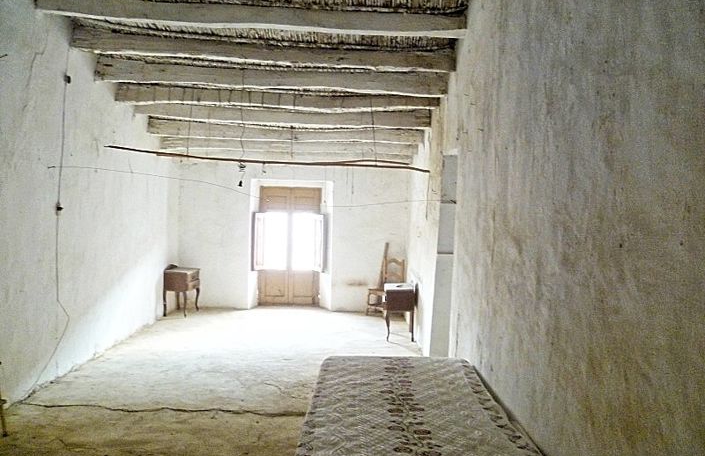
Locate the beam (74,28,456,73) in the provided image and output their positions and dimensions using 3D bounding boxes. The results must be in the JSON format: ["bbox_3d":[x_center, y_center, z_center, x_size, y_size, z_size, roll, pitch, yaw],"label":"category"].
[{"bbox_3d":[-0.822,-1.684,5.490,3.630,0.180,0.160,1,1,-2],"label":"beam"}]

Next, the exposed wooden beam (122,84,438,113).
[{"bbox_3d":[-0.843,-1.507,6.673,3.721,0.180,0.160,1,1,-2],"label":"exposed wooden beam"}]

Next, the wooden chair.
[{"bbox_3d":[0.545,0.969,9.226,0.420,0.910,0.430,2,1,38],"label":"wooden chair"}]

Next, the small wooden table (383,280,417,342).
[{"bbox_3d":[0.628,1.077,7.466,0.420,0.730,0.540,1,1,0],"label":"small wooden table"}]

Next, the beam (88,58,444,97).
[{"bbox_3d":[-0.826,-1.563,6.075,3.677,0.180,0.160,1,1,-2],"label":"beam"}]

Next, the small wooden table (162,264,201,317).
[{"bbox_3d":[-2.652,0.996,8.917,0.390,0.720,0.490,1,1,10],"label":"small wooden table"}]

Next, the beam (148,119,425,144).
[{"bbox_3d":[-0.894,-1.317,7.938,3.794,0.180,0.160,1,1,-2],"label":"beam"}]

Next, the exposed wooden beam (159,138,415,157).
[{"bbox_3d":[-0.977,-1.226,8.650,3.836,0.180,0.160,1,1,-2],"label":"exposed wooden beam"}]

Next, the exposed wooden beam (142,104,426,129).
[{"bbox_3d":[-0.864,-1.441,7.309,3.754,0.180,0.160,1,1,-2],"label":"exposed wooden beam"}]

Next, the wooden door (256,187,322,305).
[{"bbox_3d":[-1.104,0.318,10.229,1.127,2.120,0.080,1,1,0],"label":"wooden door"}]

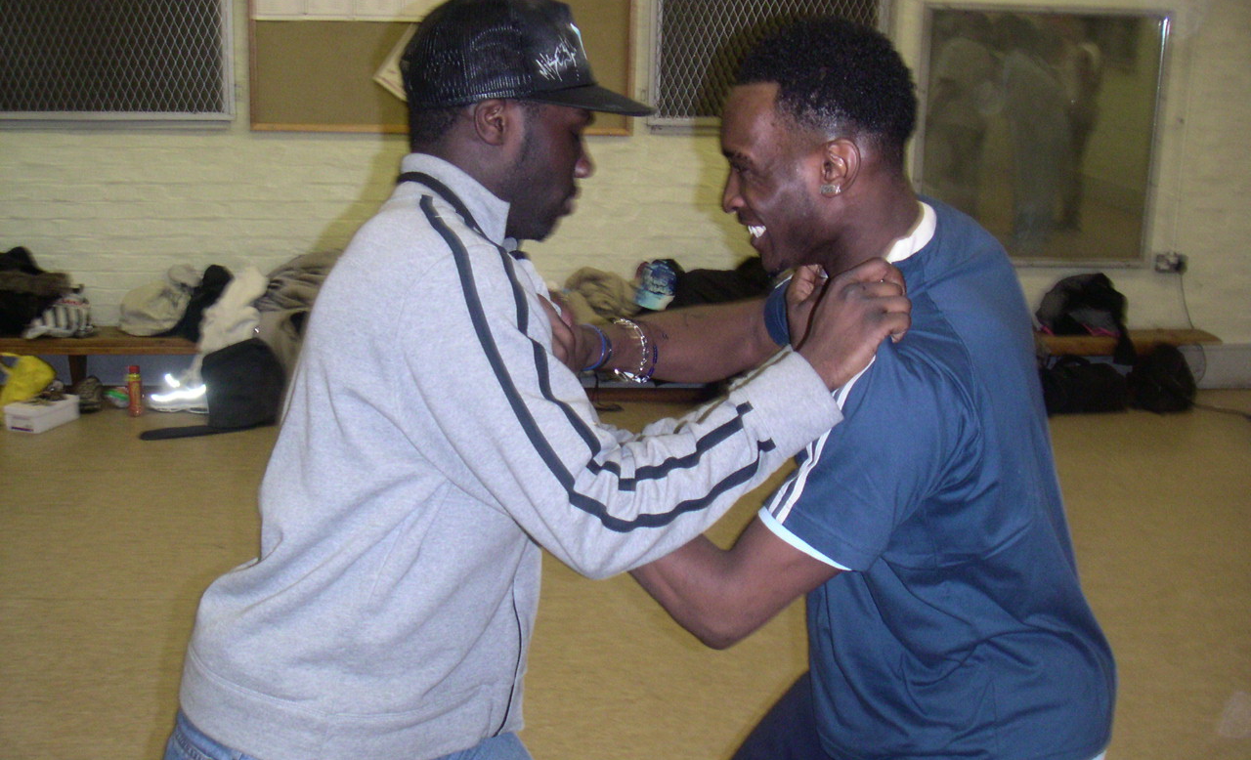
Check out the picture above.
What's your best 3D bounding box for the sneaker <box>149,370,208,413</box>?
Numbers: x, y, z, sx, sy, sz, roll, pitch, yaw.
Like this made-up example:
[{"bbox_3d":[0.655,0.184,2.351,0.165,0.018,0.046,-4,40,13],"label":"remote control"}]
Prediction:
[{"bbox_3d":[-1.774,0.052,5.845,0.285,0.140,0.110,2,12,7],"label":"sneaker"}]

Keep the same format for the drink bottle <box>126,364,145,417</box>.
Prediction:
[{"bbox_3d":[-1.940,0.040,5.727,0.058,0.202,0.058,1,12,0],"label":"drink bottle"}]

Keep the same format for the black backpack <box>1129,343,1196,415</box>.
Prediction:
[{"bbox_3d":[2.295,-0.020,6.230,0.270,0.280,0.210,0,12,-4],"label":"black backpack"}]

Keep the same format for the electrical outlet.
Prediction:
[{"bbox_3d":[2.437,-0.522,6.459,0.144,0.087,0.045,0,12,-4],"label":"electrical outlet"}]

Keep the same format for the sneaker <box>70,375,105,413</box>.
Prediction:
[{"bbox_3d":[-2.172,0.046,5.886,0.105,0.120,0.280,-2,12,-14],"label":"sneaker"}]

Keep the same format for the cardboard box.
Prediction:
[{"bbox_3d":[-2.236,0.125,5.565,0.150,0.092,0.285,4,12,13],"label":"cardboard box"}]

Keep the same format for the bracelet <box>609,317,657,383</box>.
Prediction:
[{"bbox_3d":[0.006,-0.033,1.580,0.013,0.069,0.069,-15,19,-37],"label":"bracelet"}]

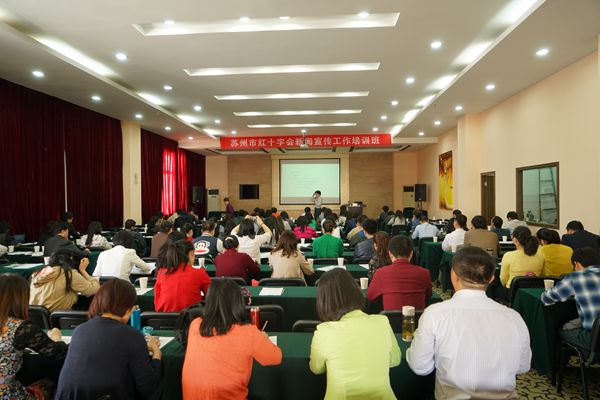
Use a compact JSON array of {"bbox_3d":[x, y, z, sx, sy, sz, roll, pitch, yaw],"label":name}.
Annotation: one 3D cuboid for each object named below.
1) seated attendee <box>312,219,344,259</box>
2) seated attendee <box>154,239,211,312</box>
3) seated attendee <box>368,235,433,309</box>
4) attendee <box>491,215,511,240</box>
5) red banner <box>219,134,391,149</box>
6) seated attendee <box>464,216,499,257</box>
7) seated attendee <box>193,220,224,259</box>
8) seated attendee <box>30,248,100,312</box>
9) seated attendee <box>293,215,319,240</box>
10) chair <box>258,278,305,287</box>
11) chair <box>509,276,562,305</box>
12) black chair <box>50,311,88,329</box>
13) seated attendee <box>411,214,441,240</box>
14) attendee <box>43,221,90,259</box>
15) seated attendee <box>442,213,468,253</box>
[{"bbox_3d":[0.395,0.934,5.580,0.460,1.310,0.750,0,0,4],"label":"seated attendee"},{"bbox_3d":[-0.903,0.966,3.250,0.480,1.310,0.800,-1,0,4],"label":"seated attendee"},{"bbox_3d":[0.805,0.933,3.220,0.530,1.330,0.750,0,0,4],"label":"seated attendee"},{"bbox_3d":[4.060,0.927,8.100,0.470,1.240,0.720,0,0,3],"label":"attendee"},{"bbox_3d":[0.193,-2.041,14.000,6.000,0.430,0.020,-1,0,4],"label":"red banner"},{"bbox_3d":[2.453,0.904,5.550,0.520,1.340,0.780,-1,0,4],"label":"seated attendee"},{"bbox_3d":[-1.281,0.952,5.600,0.480,1.300,0.750,0,0,4],"label":"seated attendee"},{"bbox_3d":[-1.969,0.980,3.330,0.550,1.170,0.780,0,1,14],"label":"seated attendee"},{"bbox_3d":[0.084,0.907,7.500,0.480,1.200,0.760,-1,1,4],"label":"seated attendee"},{"bbox_3d":[-0.186,1.136,4.020,0.450,0.810,0.520,-1,1,4],"label":"chair"},{"bbox_3d":[2.340,1.160,4.170,0.470,0.840,0.550,0,0,4],"label":"chair"},{"bbox_3d":[-1.486,1.204,3.039,0.470,0.850,0.560,-1,0,4],"label":"black chair"},{"bbox_3d":[2.562,0.934,8.100,0.530,1.250,0.750,0,0,4],"label":"seated attendee"},{"bbox_3d":[-3.311,0.938,5.600,0.550,1.240,0.780,0,1,22],"label":"attendee"},{"bbox_3d":[2.563,0.871,6.550,0.480,1.240,0.760,-1,1,-8],"label":"seated attendee"}]

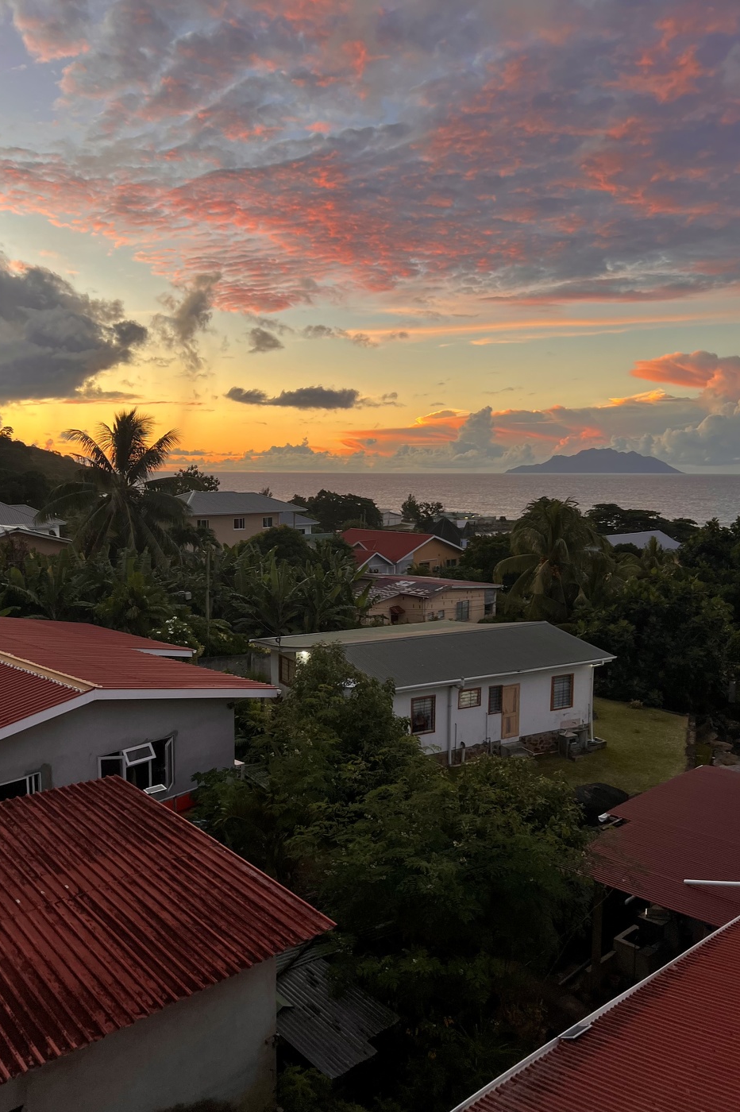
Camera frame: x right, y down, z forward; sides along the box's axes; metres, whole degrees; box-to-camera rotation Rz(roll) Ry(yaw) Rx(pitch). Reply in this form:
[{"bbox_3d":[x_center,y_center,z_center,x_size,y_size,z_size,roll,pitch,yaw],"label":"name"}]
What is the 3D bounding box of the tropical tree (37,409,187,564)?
[{"bbox_3d":[-14.854,-1.358,49.118,8.300,14.322,8.300,0,6,0],"label":"tropical tree"}]

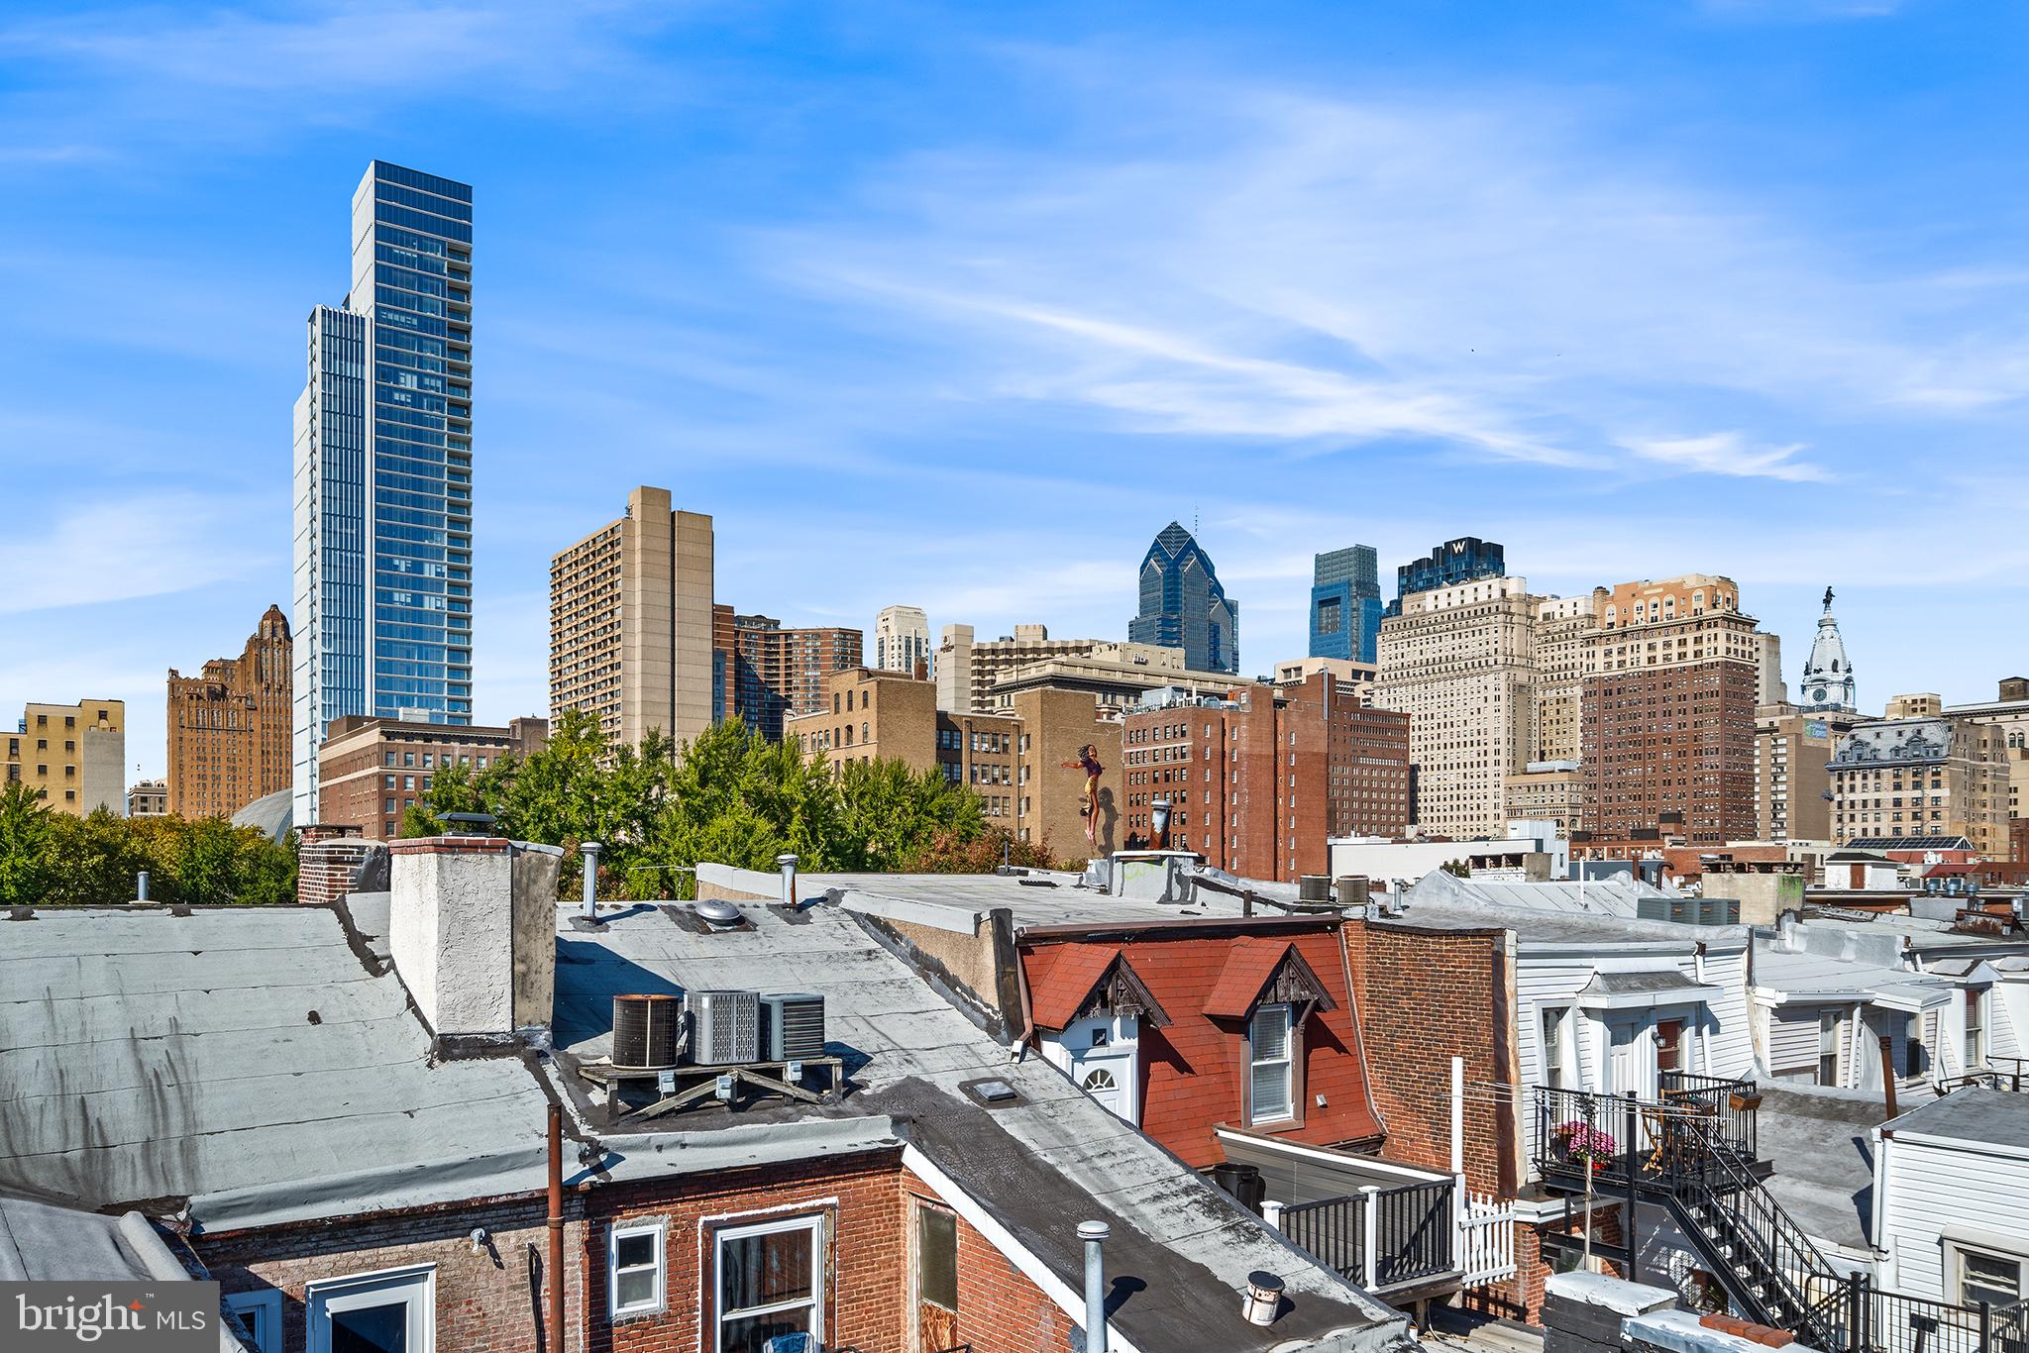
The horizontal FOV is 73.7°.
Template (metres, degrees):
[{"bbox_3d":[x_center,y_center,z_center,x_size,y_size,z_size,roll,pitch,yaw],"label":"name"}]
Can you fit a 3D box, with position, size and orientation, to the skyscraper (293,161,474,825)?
[{"bbox_3d":[-140.800,-21.900,300.000,28.000,162.000,46.000,3,-5,-35],"label":"skyscraper"}]

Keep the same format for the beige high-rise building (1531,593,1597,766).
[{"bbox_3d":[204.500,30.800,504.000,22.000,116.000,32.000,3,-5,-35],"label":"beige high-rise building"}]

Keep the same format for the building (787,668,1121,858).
[{"bbox_3d":[-7.650,19.500,167.000,34.500,39.000,23.500,0,0,-34],"label":"building"}]

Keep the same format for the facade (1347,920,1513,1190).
[{"bbox_3d":[6.000,5.380,19.450,0.400,3.650,2.900,3,-5,-36],"label":"facade"}]

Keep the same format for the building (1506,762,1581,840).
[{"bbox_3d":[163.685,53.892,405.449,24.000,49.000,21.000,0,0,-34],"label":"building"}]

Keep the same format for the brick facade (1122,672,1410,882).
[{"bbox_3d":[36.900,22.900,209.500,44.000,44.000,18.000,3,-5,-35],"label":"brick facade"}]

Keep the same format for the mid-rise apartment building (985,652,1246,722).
[{"bbox_3d":[26.000,28.500,311.000,58.000,62.000,27.000,3,-5,-36],"label":"mid-rise apartment building"}]

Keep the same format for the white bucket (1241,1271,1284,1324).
[{"bbox_3d":[2.078,5.200,11.300,0.310,0.355,0.310,8,11,-2],"label":"white bucket"}]

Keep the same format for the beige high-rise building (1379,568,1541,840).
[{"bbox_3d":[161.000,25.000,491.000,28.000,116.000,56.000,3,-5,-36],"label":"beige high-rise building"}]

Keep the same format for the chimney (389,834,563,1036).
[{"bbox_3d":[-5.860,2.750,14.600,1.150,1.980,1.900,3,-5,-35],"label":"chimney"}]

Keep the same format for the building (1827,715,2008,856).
[{"bbox_3d":[221.000,37.000,331.000,34.000,53.000,26.000,3,-5,-36],"label":"building"}]

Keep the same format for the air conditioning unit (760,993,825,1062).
[{"bbox_3d":[-2.363,3.744,14.400,0.590,0.660,0.590,0,0,-34],"label":"air conditioning unit"}]

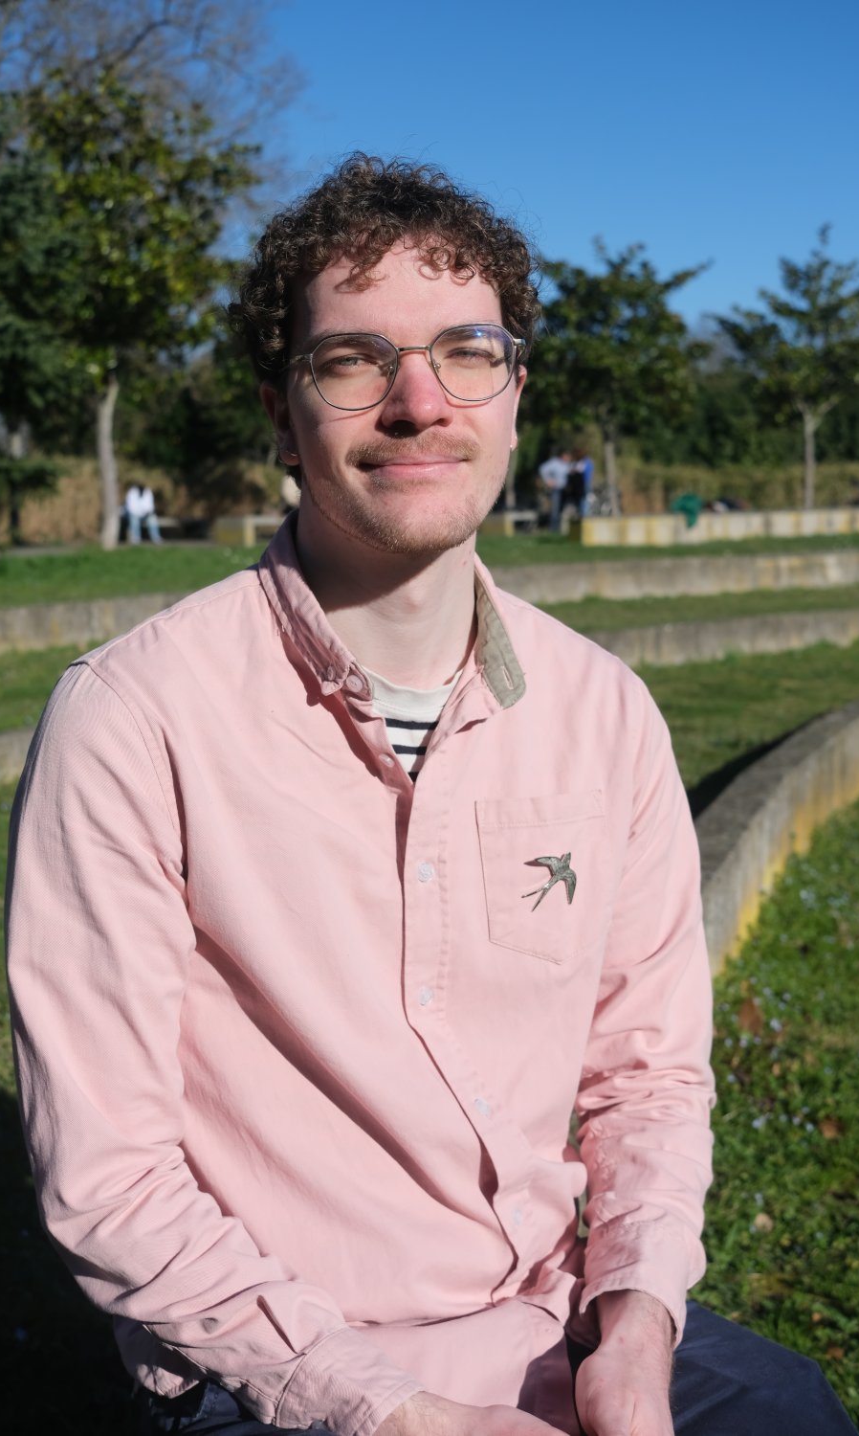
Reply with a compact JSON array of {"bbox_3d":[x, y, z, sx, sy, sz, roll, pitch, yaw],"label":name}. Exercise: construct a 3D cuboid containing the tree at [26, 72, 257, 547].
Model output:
[{"bbox_3d":[-4.913,-6.852,27.753,4.100,7.859,4.000,0,8,0],"label":"tree"}]

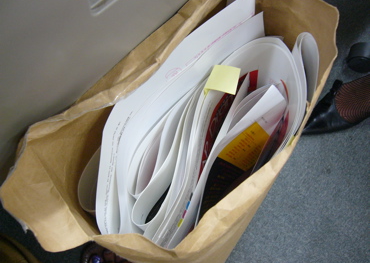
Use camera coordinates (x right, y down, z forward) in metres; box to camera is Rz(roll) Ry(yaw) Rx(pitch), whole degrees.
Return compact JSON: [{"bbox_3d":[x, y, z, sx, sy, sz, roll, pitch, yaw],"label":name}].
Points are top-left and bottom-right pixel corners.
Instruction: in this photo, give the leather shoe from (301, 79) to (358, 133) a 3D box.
[{"bbox_3d":[0.348,-0.067,0.800,0.240,0.100,0.085,-26,62,-20],"label":"leather shoe"}]

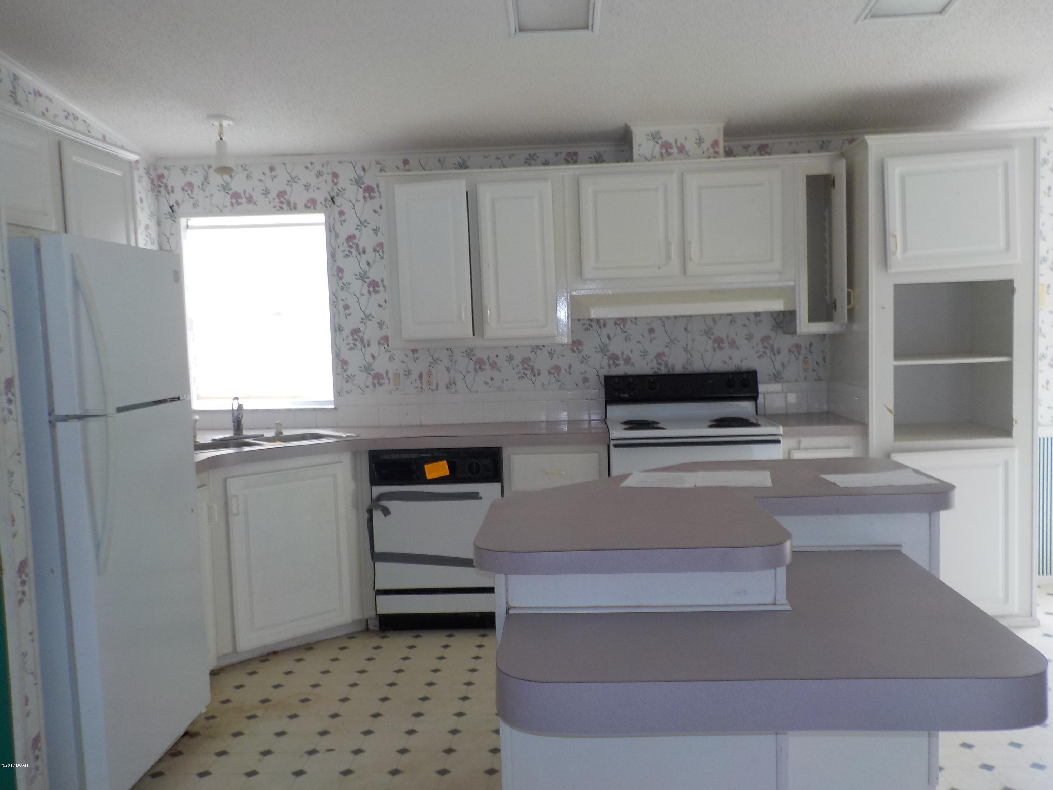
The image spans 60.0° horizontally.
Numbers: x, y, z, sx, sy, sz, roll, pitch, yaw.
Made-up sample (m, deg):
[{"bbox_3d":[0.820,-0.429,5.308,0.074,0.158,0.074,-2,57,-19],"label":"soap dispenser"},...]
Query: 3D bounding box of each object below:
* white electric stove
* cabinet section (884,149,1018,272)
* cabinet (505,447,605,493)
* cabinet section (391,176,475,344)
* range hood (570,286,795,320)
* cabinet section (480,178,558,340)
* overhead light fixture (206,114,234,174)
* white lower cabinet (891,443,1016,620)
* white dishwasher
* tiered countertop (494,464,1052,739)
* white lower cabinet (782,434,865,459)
[{"bbox_3d":[0.780,0.484,4.371,0.757,1.154,0.655,-2,4,3],"label":"white electric stove"},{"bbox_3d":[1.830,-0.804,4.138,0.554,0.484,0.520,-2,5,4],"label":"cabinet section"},{"bbox_3d":[0.161,0.638,4.467,0.491,0.875,0.605,-2,4,3],"label":"cabinet"},{"bbox_3d":[-0.427,-0.637,4.426,0.342,0.726,0.310,-2,5,4],"label":"cabinet section"},{"bbox_3d":[0.750,-0.444,4.431,1.061,0.128,0.465,-2,4,3],"label":"range hood"},{"bbox_3d":[-0.034,-0.641,4.402,0.349,0.720,0.310,-2,5,4],"label":"cabinet section"},{"bbox_3d":[-1.399,-1.140,4.210,0.130,0.270,0.130,-2,4,3],"label":"overhead light fixture"},{"bbox_3d":[1.891,0.591,4.318,0.555,0.755,0.630,-2,4,3],"label":"white lower cabinet"},{"bbox_3d":[-0.390,0.659,4.490,0.609,0.867,0.595,-2,4,3],"label":"white dishwasher"},{"bbox_3d":[0.556,0.417,2.425,1.310,0.258,1.565,-2,4,3],"label":"tiered countertop"},{"bbox_3d":[1.355,0.603,4.405,0.370,0.875,0.610,-2,4,3],"label":"white lower cabinet"}]

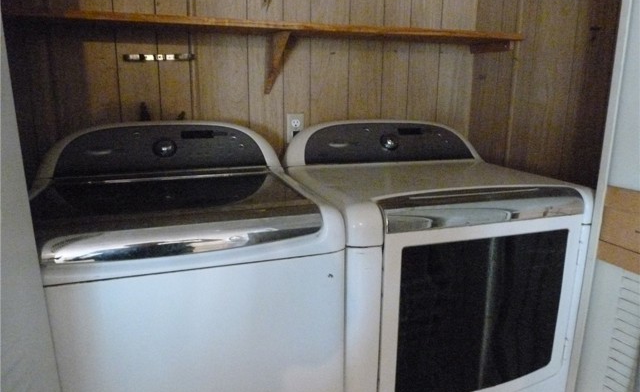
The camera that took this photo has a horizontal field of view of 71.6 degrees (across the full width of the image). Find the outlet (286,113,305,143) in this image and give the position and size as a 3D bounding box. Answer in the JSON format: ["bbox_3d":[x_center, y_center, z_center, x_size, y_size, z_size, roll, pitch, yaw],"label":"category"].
[{"bbox_3d":[-0.096,-0.268,1.762,0.071,0.115,0.010,-3,13,-17],"label":"outlet"}]

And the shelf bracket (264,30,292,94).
[{"bbox_3d":[-0.155,-0.473,1.595,0.038,0.208,0.210,-4,13,-20],"label":"shelf bracket"}]

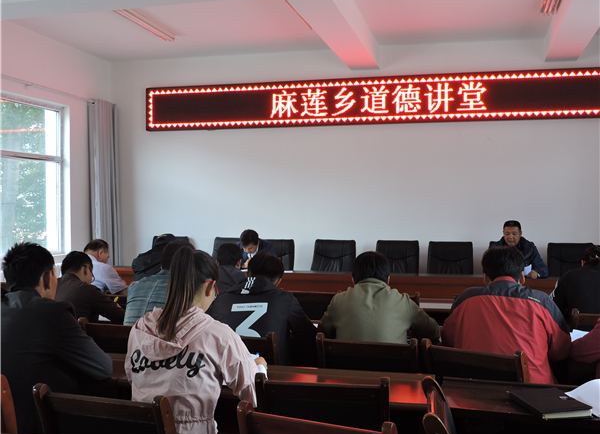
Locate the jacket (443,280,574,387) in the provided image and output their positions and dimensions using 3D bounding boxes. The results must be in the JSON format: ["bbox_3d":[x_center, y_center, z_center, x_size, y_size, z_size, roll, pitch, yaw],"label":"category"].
[{"bbox_3d":[0.894,0.581,3.029,0.570,0.630,0.480,0,1,15],"label":"jacket"}]

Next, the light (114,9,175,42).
[{"bbox_3d":[-1.602,-2.018,7.303,0.140,0.070,1.230,0,1,14],"label":"light"}]

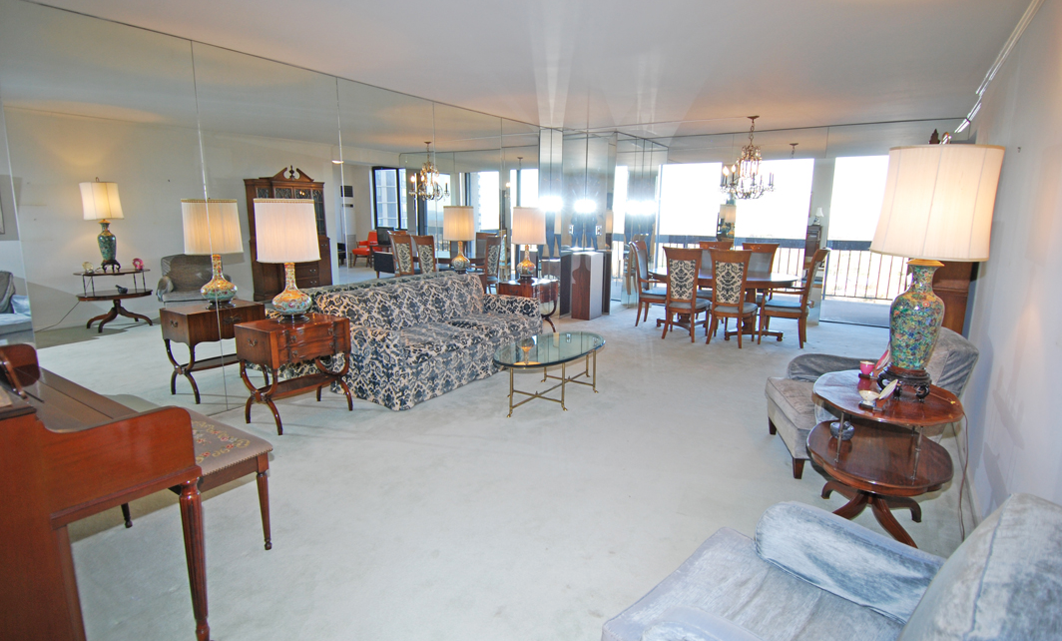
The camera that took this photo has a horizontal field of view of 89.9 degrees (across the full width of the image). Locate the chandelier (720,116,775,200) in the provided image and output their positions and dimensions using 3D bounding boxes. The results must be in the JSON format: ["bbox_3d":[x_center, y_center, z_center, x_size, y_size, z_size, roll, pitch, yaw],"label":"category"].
[{"bbox_3d":[2.478,-1.861,6.076,0.622,0.898,0.622,8,14,33],"label":"chandelier"}]

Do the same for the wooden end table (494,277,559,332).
[{"bbox_3d":[-0.026,-0.110,6.158,0.414,0.704,0.599,8,14,33],"label":"wooden end table"}]

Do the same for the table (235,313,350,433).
[{"bbox_3d":[-1.694,0.360,3.882,0.433,0.719,0.638,8,14,33],"label":"table"}]

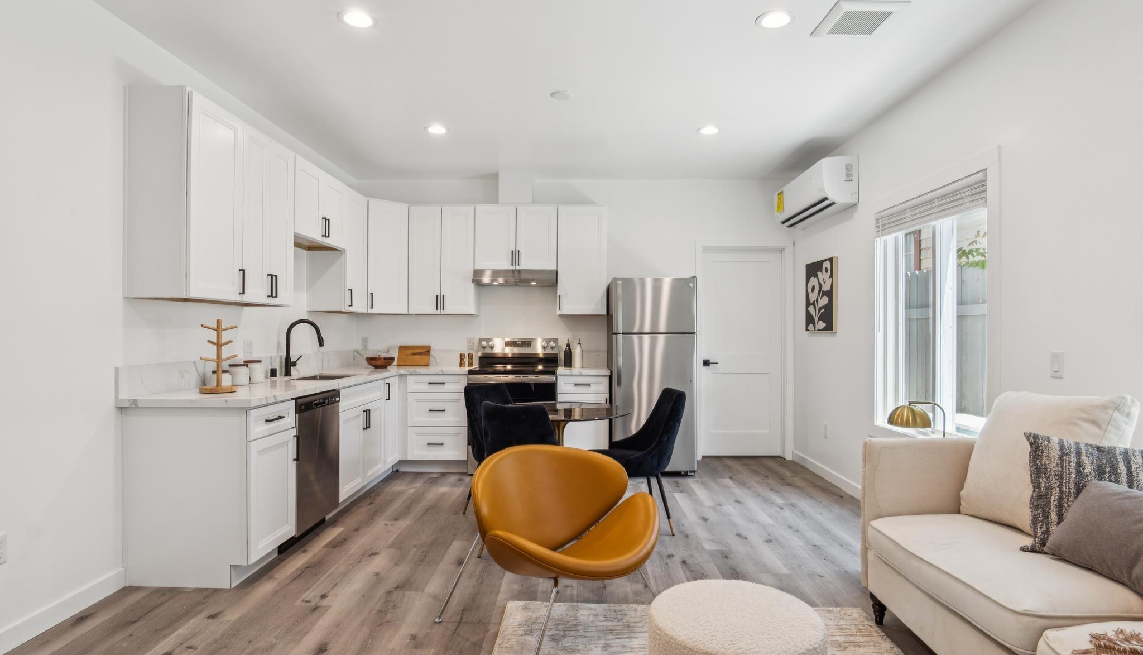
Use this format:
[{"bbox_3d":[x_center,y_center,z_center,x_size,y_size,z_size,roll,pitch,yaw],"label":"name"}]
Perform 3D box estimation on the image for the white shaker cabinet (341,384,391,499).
[{"bbox_3d":[-1.827,0.776,4.206,0.621,0.761,0.856,0,0,1],"label":"white shaker cabinet"}]

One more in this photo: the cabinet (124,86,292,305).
[{"bbox_3d":[-1.983,-0.647,3.247,0.326,1.011,1.003,0,0,1],"label":"cabinet"}]

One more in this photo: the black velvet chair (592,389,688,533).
[{"bbox_3d":[0.371,0.826,3.663,0.610,0.860,0.500,0,0,-8],"label":"black velvet chair"}]

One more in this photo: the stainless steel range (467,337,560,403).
[{"bbox_3d":[-0.514,0.688,5.247,0.760,1.173,0.670,0,0,1],"label":"stainless steel range"}]

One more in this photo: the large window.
[{"bbox_3d":[2.165,-0.063,3.460,0.120,1.488,1.123,0,0,1],"label":"large window"}]

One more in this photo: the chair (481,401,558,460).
[{"bbox_3d":[-0.219,0.843,3.322,0.500,0.870,0.610,0,-1,19],"label":"chair"}]

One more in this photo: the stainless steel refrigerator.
[{"bbox_3d":[0.712,0.425,5.173,0.706,1.689,0.735,0,0,1],"label":"stainless steel refrigerator"}]

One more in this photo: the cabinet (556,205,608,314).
[{"bbox_3d":[0.105,-0.631,5.517,0.473,1.022,0.335,0,0,1],"label":"cabinet"}]

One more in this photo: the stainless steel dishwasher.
[{"bbox_3d":[-1.870,0.827,3.580,0.605,0.811,0.585,0,0,1],"label":"stainless steel dishwasher"}]

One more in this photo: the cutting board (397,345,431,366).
[{"bbox_3d":[-1.556,0.286,5.661,0.311,0.211,0.020,0,-18,1],"label":"cutting board"}]

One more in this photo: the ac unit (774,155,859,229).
[{"bbox_3d":[2.044,-1.103,4.851,0.268,0.362,1.085,0,0,1],"label":"ac unit"}]

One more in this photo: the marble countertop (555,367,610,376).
[{"bbox_3d":[0.113,0.387,5.161,0.450,0.040,0.650,0,0,1],"label":"marble countertop"}]

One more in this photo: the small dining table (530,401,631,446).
[{"bbox_3d":[-0.070,0.887,3.514,0.849,0.750,0.849,0,0,1],"label":"small dining table"}]

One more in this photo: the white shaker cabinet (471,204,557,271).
[{"bbox_3d":[-0.509,-0.829,5.450,0.764,0.603,0.326,0,0,1],"label":"white shaker cabinet"}]

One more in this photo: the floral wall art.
[{"bbox_3d":[2.127,-0.264,4.863,0.040,0.610,0.553,0,0,1],"label":"floral wall art"}]

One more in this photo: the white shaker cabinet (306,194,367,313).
[{"bbox_3d":[-1.962,-0.634,4.812,0.326,1.011,0.422,0,0,1],"label":"white shaker cabinet"}]

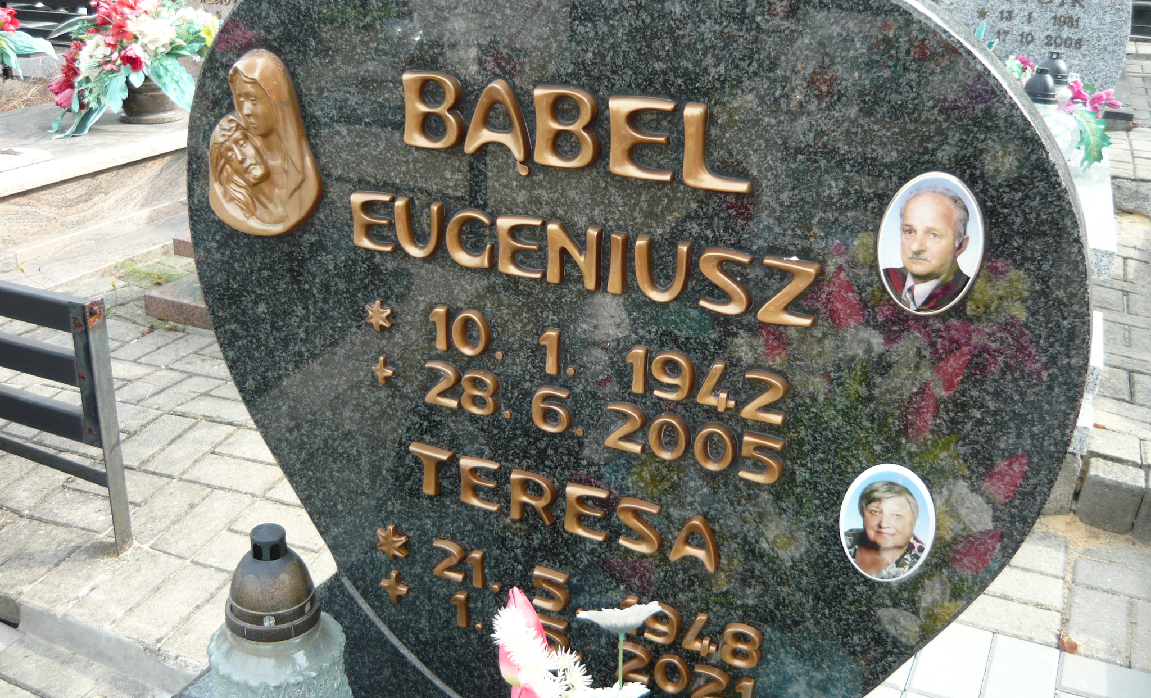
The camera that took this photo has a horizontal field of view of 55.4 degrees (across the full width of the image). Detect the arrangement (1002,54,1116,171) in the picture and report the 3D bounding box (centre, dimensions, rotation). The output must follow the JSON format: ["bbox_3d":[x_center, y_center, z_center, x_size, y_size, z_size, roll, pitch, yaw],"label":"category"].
[{"bbox_3d":[1.440,-0.707,3.250,0.300,0.290,0.250,12,25,22],"label":"arrangement"}]

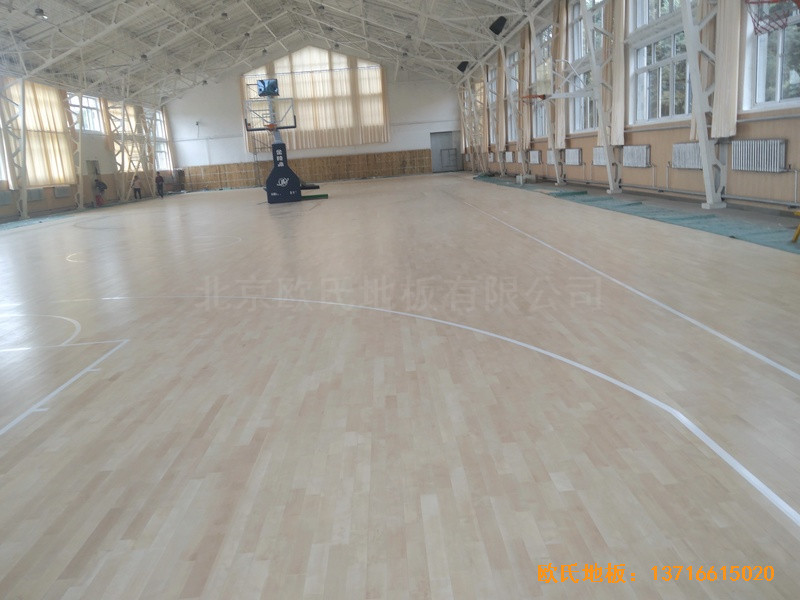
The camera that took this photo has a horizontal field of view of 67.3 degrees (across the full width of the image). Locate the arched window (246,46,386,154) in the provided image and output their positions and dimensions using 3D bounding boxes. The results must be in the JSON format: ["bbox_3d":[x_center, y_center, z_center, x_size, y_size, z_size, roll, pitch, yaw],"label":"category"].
[{"bbox_3d":[-6.917,-16.289,48.418,11.400,7.800,0.250,-5,13,-1],"label":"arched window"}]

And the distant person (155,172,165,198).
[{"bbox_3d":[-15.769,-7.517,39.450,0.520,1.720,0.360,-8,14,-15],"label":"distant person"}]

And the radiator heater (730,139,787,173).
[{"bbox_3d":[7.014,-2.834,11.792,0.150,0.590,1.520,-5,13,-1],"label":"radiator heater"}]

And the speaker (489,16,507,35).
[{"bbox_3d":[4.370,-12.216,26.779,0.520,0.600,0.500,-39,12,7],"label":"speaker"}]

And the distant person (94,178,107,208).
[{"bbox_3d":[-17.326,-6.219,34.762,0.600,1.520,0.520,-13,16,-31],"label":"distant person"}]

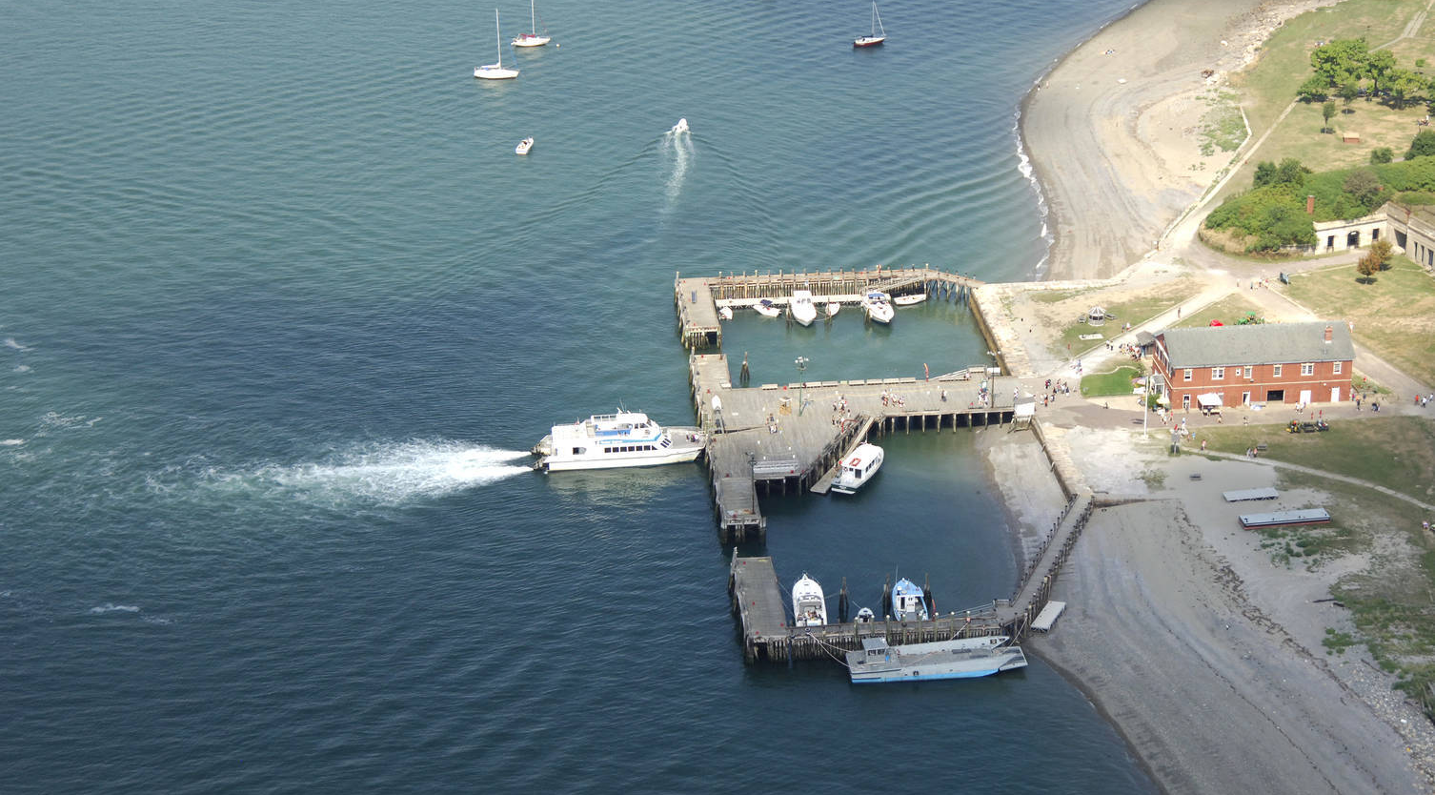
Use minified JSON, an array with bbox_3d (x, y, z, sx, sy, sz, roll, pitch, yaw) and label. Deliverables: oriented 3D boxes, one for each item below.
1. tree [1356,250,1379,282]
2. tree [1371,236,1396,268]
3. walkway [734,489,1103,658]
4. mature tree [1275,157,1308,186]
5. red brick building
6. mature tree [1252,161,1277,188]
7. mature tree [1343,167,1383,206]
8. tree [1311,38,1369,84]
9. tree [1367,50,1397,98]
[{"bbox_3d":[111.520,-22.340,511.670,3.800,5.200,3.800,-1,21,0],"label":"tree"},{"bbox_3d":[112.950,-24.180,505.530,4.100,5.800,4.100,-2,22,-4],"label":"tree"},{"bbox_3d":[28.890,23.590,410.520,55.020,5.000,43.180,-2,22,-5],"label":"walkway"},{"bbox_3d":[106.480,-41.590,552.480,5.700,5.200,5.700,-1,21,0],"label":"mature tree"},{"bbox_3d":[82.370,-6.260,460.370,28.000,10.800,13.400,-3,22,-5],"label":"red brick building"},{"bbox_3d":[99.960,-40.730,544.810,4.600,5.000,4.600,-2,22,-4],"label":"mature tree"},{"bbox_3d":[113.680,-37.120,524.680,6.600,6.200,6.600,-2,22,-4],"label":"mature tree"},{"bbox_3d":[131.150,-70.430,627.390,11.500,8.500,12.300,-1,21,0],"label":"tree"},{"bbox_3d":[137.310,-67.120,617.750,7.200,9.300,7.200,-1,21,0],"label":"tree"}]

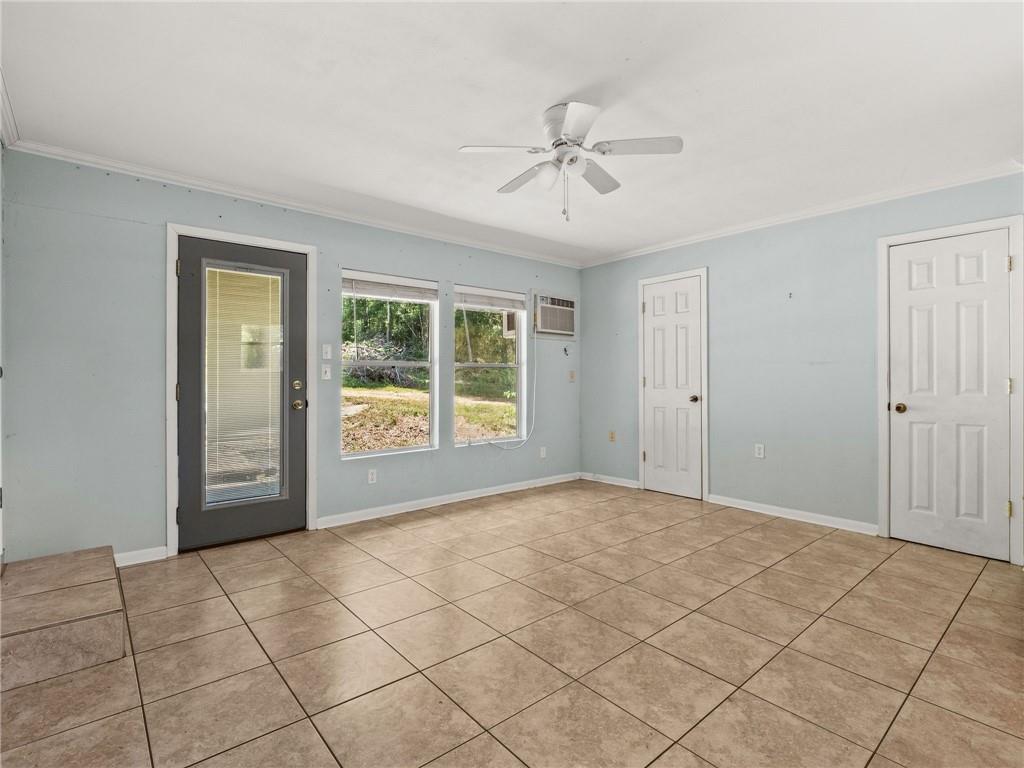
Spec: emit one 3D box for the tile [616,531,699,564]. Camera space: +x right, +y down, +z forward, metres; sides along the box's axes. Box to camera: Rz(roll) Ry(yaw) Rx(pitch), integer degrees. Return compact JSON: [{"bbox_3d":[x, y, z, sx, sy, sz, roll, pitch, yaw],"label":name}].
[{"bbox_3d":[0.952,1.090,3.110,0.405,0.012,0.405,0,0,-40],"label":"tile"}]

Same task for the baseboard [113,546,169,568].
[{"bbox_3d":[-2.247,1.049,2.877,0.241,0.075,0.015,-1,1,-37],"label":"baseboard"}]

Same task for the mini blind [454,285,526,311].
[{"bbox_3d":[-0.197,-0.802,4.463,0.815,0.170,0.060,-1,1,-38],"label":"mini blind"}]

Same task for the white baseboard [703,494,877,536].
[{"bbox_3d":[2.201,1.041,3.836,0.015,0.075,1.236,-1,1,-43],"label":"white baseboard"}]

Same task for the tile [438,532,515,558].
[{"bbox_3d":[-0.232,1.090,3.201,0.405,0.012,0.405,0,0,-40],"label":"tile"}]

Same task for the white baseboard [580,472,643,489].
[{"bbox_3d":[1.032,1.028,5.021,0.700,0.075,0.015,1,1,44],"label":"white baseboard"}]

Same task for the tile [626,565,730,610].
[{"bbox_3d":[0.910,1.113,2.588,0.405,0.013,0.405,-1,1,-40],"label":"tile"}]

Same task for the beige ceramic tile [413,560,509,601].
[{"bbox_3d":[-0.277,1.085,2.611,0.402,0.015,0.402,0,0,-40],"label":"beige ceramic tile"}]

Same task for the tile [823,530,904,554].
[{"bbox_3d":[2.413,1.090,3.256,0.305,0.012,0.405,0,0,-40],"label":"tile"}]

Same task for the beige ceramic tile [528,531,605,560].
[{"bbox_3d":[0.361,1.102,3.192,0.405,0.013,0.405,-1,1,-40],"label":"beige ceramic tile"}]

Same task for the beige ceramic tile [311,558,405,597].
[{"bbox_3d":[-0.872,1.099,2.681,0.403,0.012,0.396,-1,1,-41],"label":"beige ceramic tile"}]

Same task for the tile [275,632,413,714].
[{"bbox_3d":[-0.653,1.123,1.866,0.405,0.013,0.405,-1,1,-40],"label":"tile"}]

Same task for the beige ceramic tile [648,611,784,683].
[{"bbox_3d":[0.838,1.085,1.958,0.402,0.015,0.402,0,0,-40],"label":"beige ceramic tile"}]

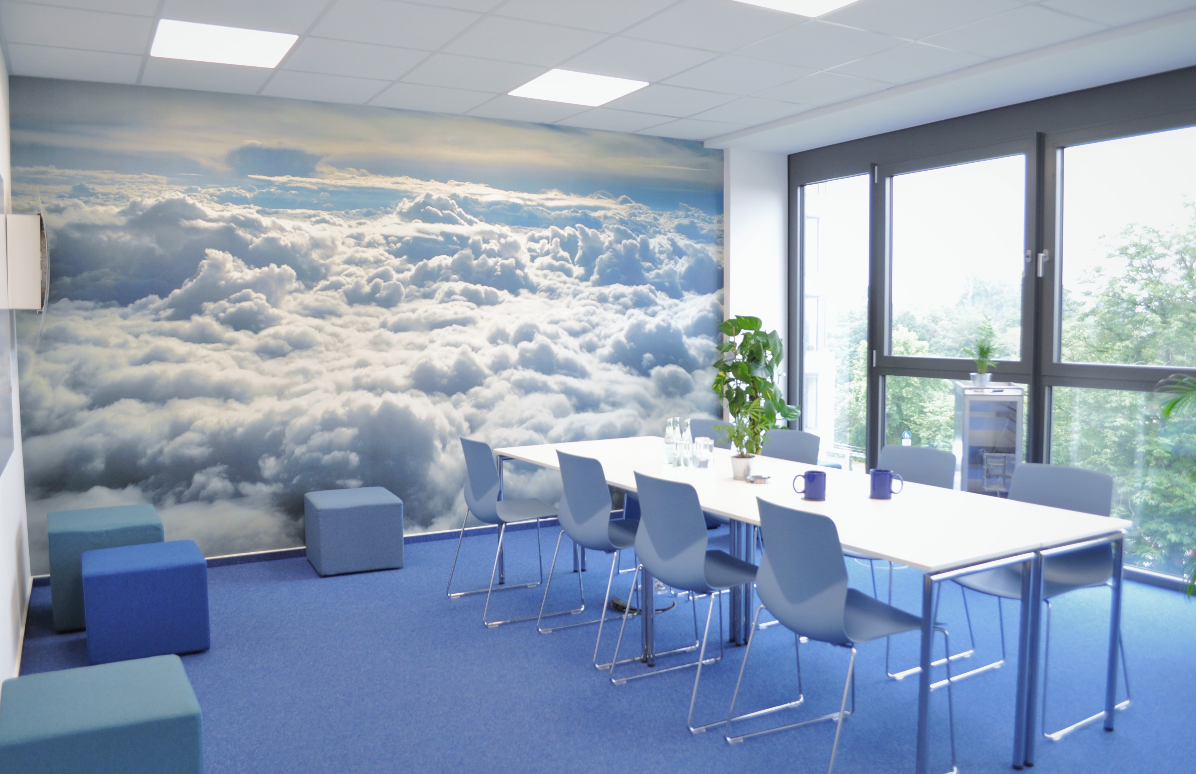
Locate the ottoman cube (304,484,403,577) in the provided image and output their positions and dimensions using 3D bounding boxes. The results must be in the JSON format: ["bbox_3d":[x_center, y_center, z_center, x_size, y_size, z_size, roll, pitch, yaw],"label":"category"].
[{"bbox_3d":[-1.419,0.838,5.212,0.463,0.389,0.474,-3,5,-27],"label":"ottoman cube"}]

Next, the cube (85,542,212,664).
[{"bbox_3d":[-2.007,0.942,3.976,0.466,0.384,0.449,-3,5,-30],"label":"cube"}]

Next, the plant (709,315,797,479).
[{"bbox_3d":[0.685,0.034,3.922,0.374,0.714,0.374,1,5,10],"label":"plant"}]

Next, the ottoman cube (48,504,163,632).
[{"bbox_3d":[-2.414,0.870,4.407,0.473,0.463,0.489,-3,5,-32],"label":"ottoman cube"}]

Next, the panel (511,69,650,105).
[{"bbox_3d":[-0.106,-1.666,4.998,0.610,0.040,0.610,-3,5,-29],"label":"panel"}]

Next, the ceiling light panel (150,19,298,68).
[{"bbox_3d":[-1.719,-1.586,4.101,0.610,0.040,0.610,-3,5,-29],"label":"ceiling light panel"}]

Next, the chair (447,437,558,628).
[{"bbox_3d":[-0.404,0.670,4.416,0.542,0.837,0.492,-2,5,-24],"label":"chair"}]

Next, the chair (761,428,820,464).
[{"bbox_3d":[0.795,0.666,4.391,0.542,0.837,0.492,-3,5,-29],"label":"chair"}]

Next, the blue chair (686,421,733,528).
[{"bbox_3d":[0.458,0.629,4.873,0.542,0.837,0.492,-3,5,-29],"label":"blue chair"}]

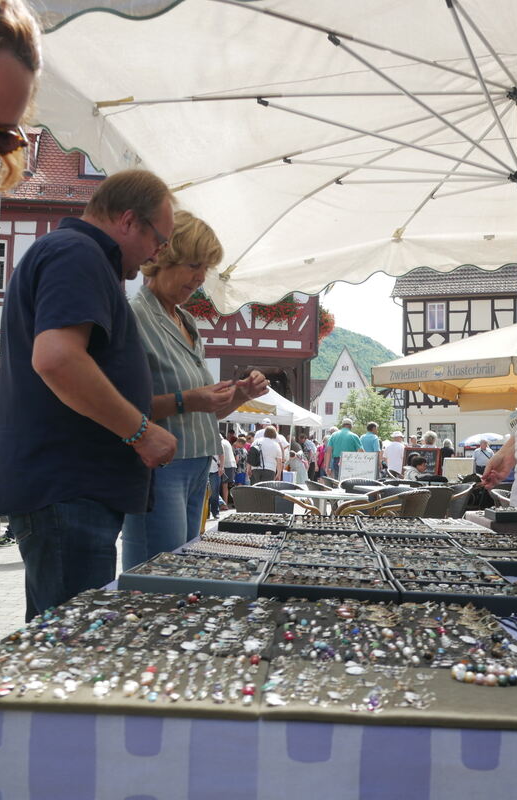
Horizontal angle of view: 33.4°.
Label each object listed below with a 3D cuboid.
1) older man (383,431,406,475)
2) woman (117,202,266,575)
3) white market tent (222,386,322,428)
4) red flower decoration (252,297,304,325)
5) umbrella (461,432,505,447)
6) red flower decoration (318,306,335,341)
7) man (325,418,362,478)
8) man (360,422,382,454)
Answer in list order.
[{"bbox_3d":[2.888,1.455,18.300,0.480,1.571,0.360,0,-4,14],"label":"older man"},{"bbox_3d":[-0.192,0.334,2.360,0.450,1.703,0.460,-1,-4,19],"label":"woman"},{"bbox_3d":[0.000,1.038,24.900,3.000,3.255,3.000,-1,-4,19],"label":"white market tent"},{"bbox_3d":[0.613,-2.919,27.800,1.700,1.000,0.500,1,-4,-7],"label":"red flower decoration"},{"bbox_3d":[8.236,2.189,31.000,2.150,1.966,2.150,0,-4,0],"label":"umbrella"},{"bbox_3d":[2.312,-2.635,29.300,0.550,1.100,1.400,1,-4,-7],"label":"red flower decoration"},{"bbox_3d":[1.736,1.266,17.300,0.660,1.806,0.400,0,-4,6],"label":"man"},{"bbox_3d":[2.404,1.363,18.500,0.530,1.771,0.350,0,-4,14],"label":"man"}]

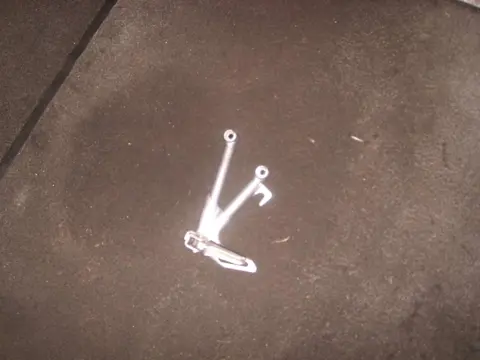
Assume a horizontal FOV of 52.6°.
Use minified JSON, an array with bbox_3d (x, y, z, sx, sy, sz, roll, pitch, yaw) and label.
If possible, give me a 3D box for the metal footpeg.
[{"bbox_3d":[0.001,0.034,0.870,0.140,0.050,0.248,18,71,6],"label":"metal footpeg"}]

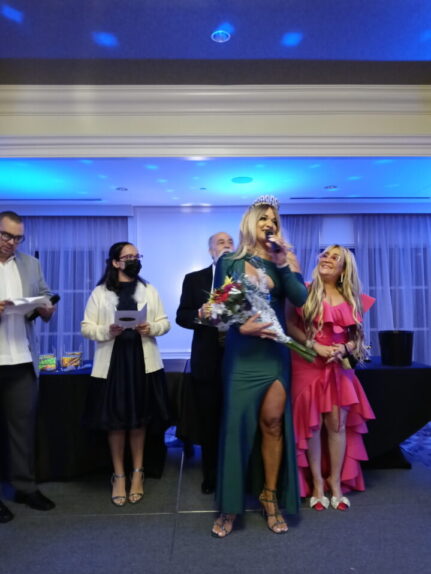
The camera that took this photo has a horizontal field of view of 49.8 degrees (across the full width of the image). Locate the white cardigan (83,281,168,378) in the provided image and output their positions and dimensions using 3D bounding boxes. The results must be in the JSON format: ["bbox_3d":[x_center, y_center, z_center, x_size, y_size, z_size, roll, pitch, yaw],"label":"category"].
[{"bbox_3d":[-0.563,0.269,2.940,0.540,0.610,0.310,0,-1,-3],"label":"white cardigan"}]

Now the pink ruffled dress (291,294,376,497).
[{"bbox_3d":[0.751,0.694,2.970,0.540,1.270,0.460,0,-1,8],"label":"pink ruffled dress"}]

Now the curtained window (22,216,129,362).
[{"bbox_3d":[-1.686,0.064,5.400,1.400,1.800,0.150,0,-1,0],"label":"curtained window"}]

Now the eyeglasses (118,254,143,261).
[{"bbox_3d":[-0.534,-0.184,2.900,0.140,0.042,0.130,1,-2,-40],"label":"eyeglasses"}]

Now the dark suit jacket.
[{"bbox_3d":[0.027,0.238,3.120,0.570,0.790,0.320,0,-1,-8],"label":"dark suit jacket"}]

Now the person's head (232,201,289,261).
[{"bbox_3d":[0.263,-0.318,2.660,0.280,0.320,0.240,1,-1,-22],"label":"person's head"}]

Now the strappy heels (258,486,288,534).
[{"bbox_3d":[0.326,1.245,2.610,0.100,0.205,0.225,0,-1,-16],"label":"strappy heels"}]

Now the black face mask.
[{"bbox_3d":[-0.519,-0.115,2.890,0.135,0.120,0.090,1,-2,-40],"label":"black face mask"}]

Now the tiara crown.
[{"bbox_3d":[0.282,-0.482,2.620,0.160,0.075,0.130,1,-1,-24],"label":"tiara crown"}]

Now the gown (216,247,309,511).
[{"bbox_3d":[0.256,0.543,2.640,0.500,1.480,0.400,0,-1,-10],"label":"gown"}]

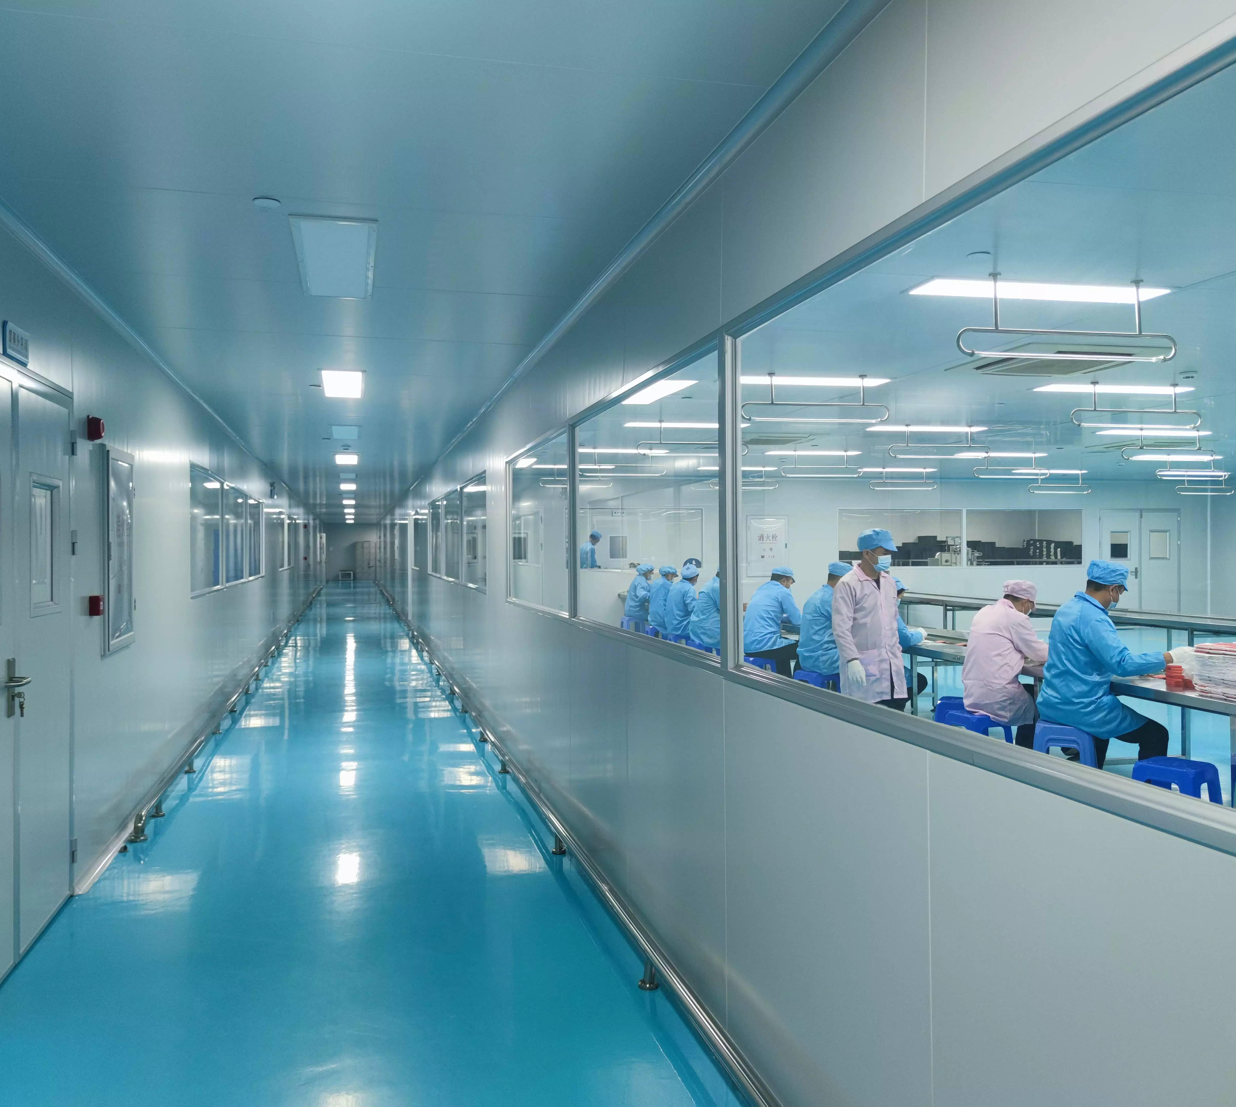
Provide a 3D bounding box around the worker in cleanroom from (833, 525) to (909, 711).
[{"bbox_3d":[1.561,0.637,6.354,0.480,1.570,0.340,-1,0,-31],"label":"worker in cleanroom"}]

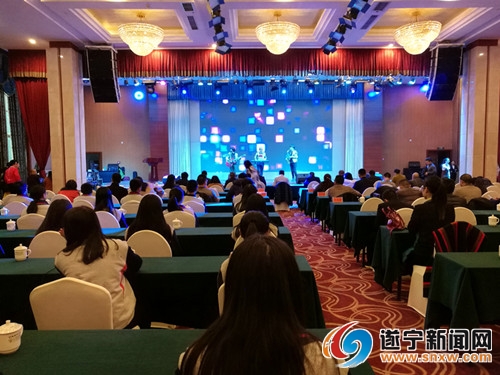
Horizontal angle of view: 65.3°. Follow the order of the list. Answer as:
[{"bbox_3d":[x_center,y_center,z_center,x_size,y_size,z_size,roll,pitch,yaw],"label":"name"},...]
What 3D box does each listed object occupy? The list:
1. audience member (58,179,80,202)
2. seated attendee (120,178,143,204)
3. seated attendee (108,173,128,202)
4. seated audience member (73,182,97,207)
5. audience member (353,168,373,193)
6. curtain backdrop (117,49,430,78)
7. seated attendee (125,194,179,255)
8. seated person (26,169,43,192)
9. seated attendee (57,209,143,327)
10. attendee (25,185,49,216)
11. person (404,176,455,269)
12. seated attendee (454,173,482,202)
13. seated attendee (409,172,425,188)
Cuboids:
[{"bbox_3d":[-3.656,0.415,7.900,0.480,1.180,0.720,0,4,6],"label":"audience member"},{"bbox_3d":[-2.103,0.477,7.189,0.480,1.280,0.750,0,3,0],"label":"seated attendee"},{"bbox_3d":[-2.877,0.358,8.641,0.500,1.340,0.780,0,4,4],"label":"seated attendee"},{"bbox_3d":[-2.948,0.507,7.191,0.480,1.220,0.750,0,3,0],"label":"seated audience member"},{"bbox_3d":[3.011,0.222,10.536,0.520,1.370,0.780,0,4,-3],"label":"audience member"},{"bbox_3d":[0.886,-4.626,14.551,11.900,1.080,0.200,0,3,0],"label":"curtain backdrop"},{"bbox_3d":[-1.035,0.686,4.303,0.480,1.240,0.760,0,4,3],"label":"seated attendee"},{"bbox_3d":[-6.615,0.113,12.000,0.520,1.260,0.720,1,4,21],"label":"seated person"},{"bbox_3d":[-0.994,0.783,2.716,0.560,1.250,0.780,0,4,-4],"label":"seated attendee"},{"bbox_3d":[-3.082,0.587,5.769,0.470,1.250,0.760,0,4,5],"label":"attendee"},{"bbox_3d":[1.799,0.575,3.930,0.480,1.360,0.700,-2,4,-30],"label":"person"},{"bbox_3d":[3.973,0.441,7.287,0.540,1.340,0.750,0,3,-5],"label":"seated attendee"},{"bbox_3d":[4.908,0.191,11.636,0.520,1.290,0.760,0,4,-4],"label":"seated attendee"}]

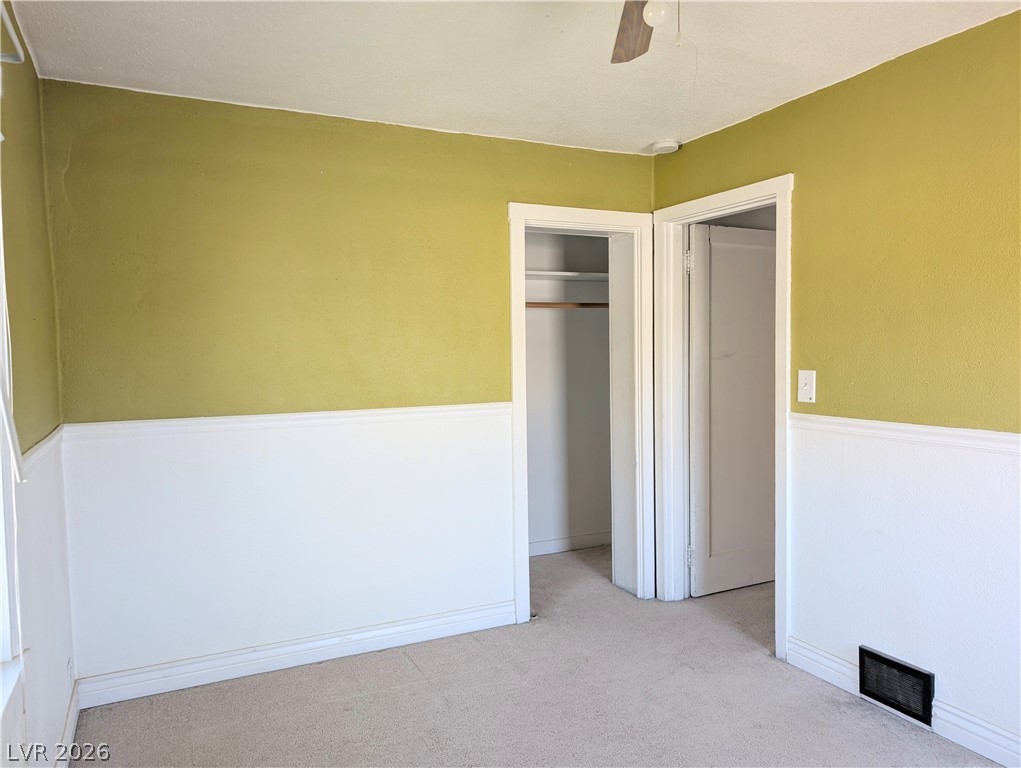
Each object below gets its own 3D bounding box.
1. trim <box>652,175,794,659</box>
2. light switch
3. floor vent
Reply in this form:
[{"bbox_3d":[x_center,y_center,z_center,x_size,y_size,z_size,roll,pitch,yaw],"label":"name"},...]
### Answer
[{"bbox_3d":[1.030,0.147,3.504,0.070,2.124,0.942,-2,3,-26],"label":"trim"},{"bbox_3d":[1.256,0.012,3.002,0.018,0.136,0.092,-2,3,-26],"label":"light switch"},{"bbox_3d":[1.453,1.132,2.673,0.030,0.190,0.295,-2,3,-26],"label":"floor vent"}]

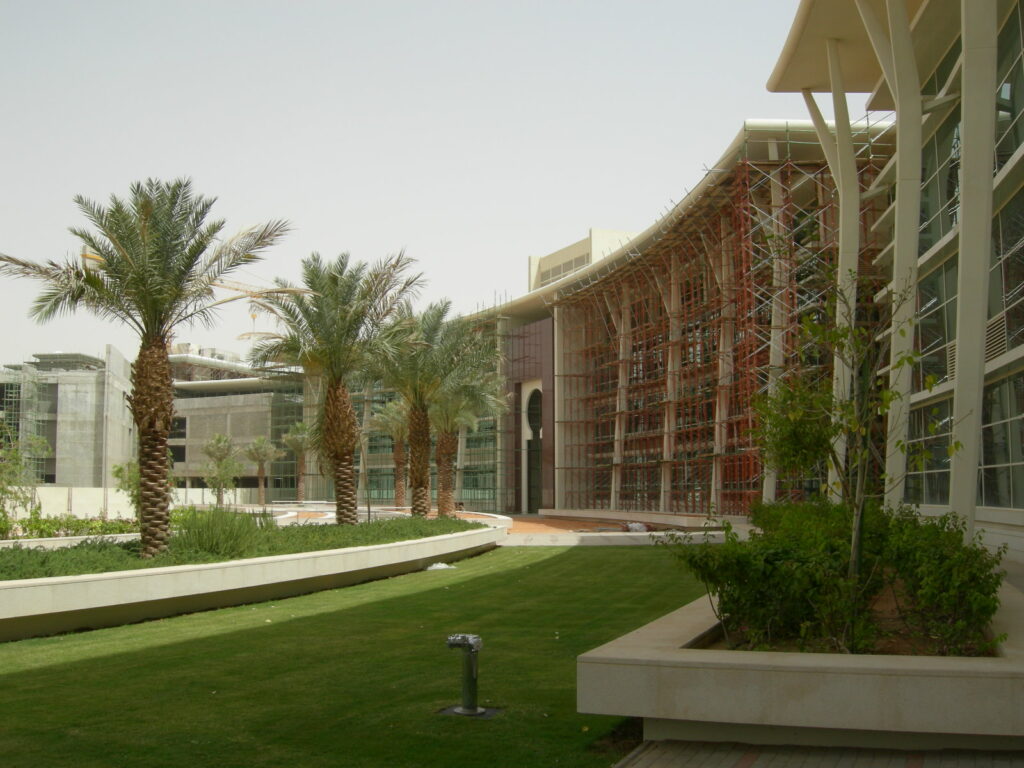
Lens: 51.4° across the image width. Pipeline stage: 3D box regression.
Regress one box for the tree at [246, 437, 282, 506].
[{"bbox_3d":[-17.045,6.010,73.232,2.680,4.800,2.680,0,-6,0],"label":"tree"}]

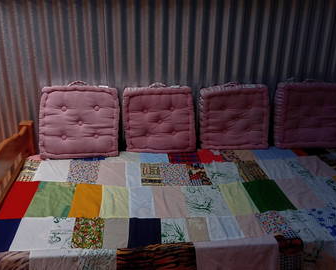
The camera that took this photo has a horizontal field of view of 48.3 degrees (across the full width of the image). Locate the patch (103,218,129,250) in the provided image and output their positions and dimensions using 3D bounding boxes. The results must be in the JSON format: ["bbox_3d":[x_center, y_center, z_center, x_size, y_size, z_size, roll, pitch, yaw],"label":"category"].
[{"bbox_3d":[-0.190,0.365,1.400,0.094,0.012,0.184,-1,22,-5],"label":"patch"}]

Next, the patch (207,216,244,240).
[{"bbox_3d":[0.215,0.356,1.439,0.124,0.012,0.143,-1,22,-5],"label":"patch"}]

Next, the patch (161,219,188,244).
[{"bbox_3d":[0.024,0.375,1.468,0.106,0.020,0.167,0,22,-3],"label":"patch"}]

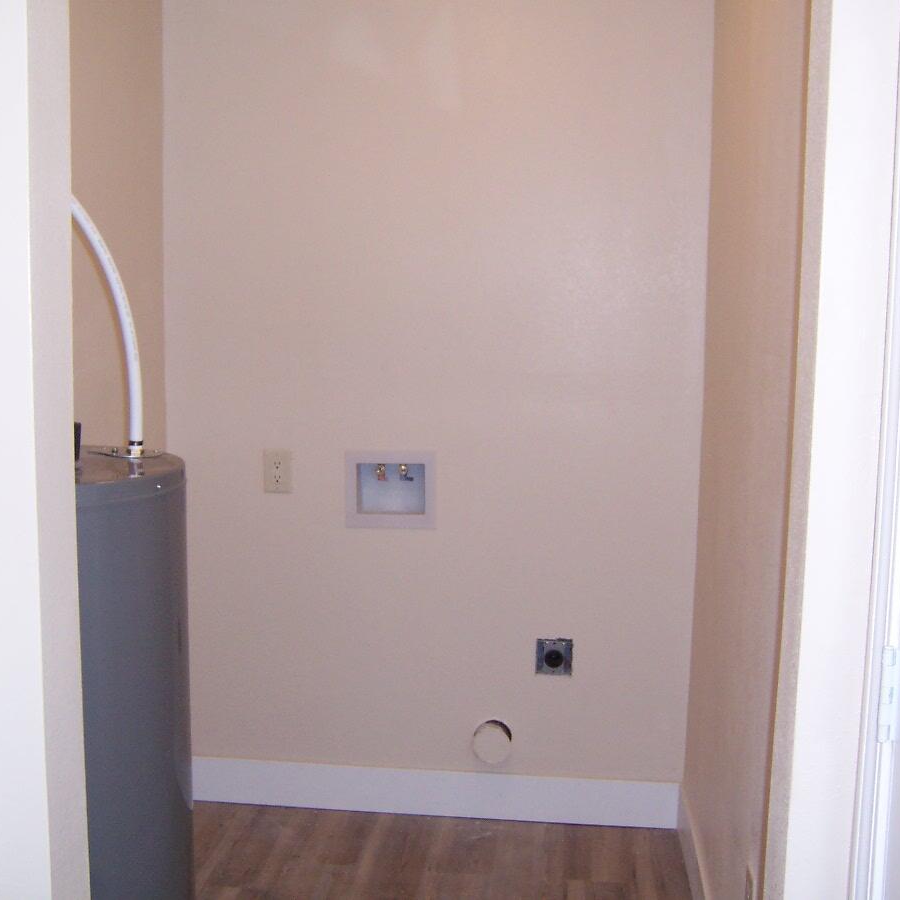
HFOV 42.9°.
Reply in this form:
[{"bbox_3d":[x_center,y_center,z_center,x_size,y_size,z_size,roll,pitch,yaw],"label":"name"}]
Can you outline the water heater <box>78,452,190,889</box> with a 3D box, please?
[{"bbox_3d":[-0.730,0.579,2.057,0.490,1.115,0.490,2,7,6],"label":"water heater"}]

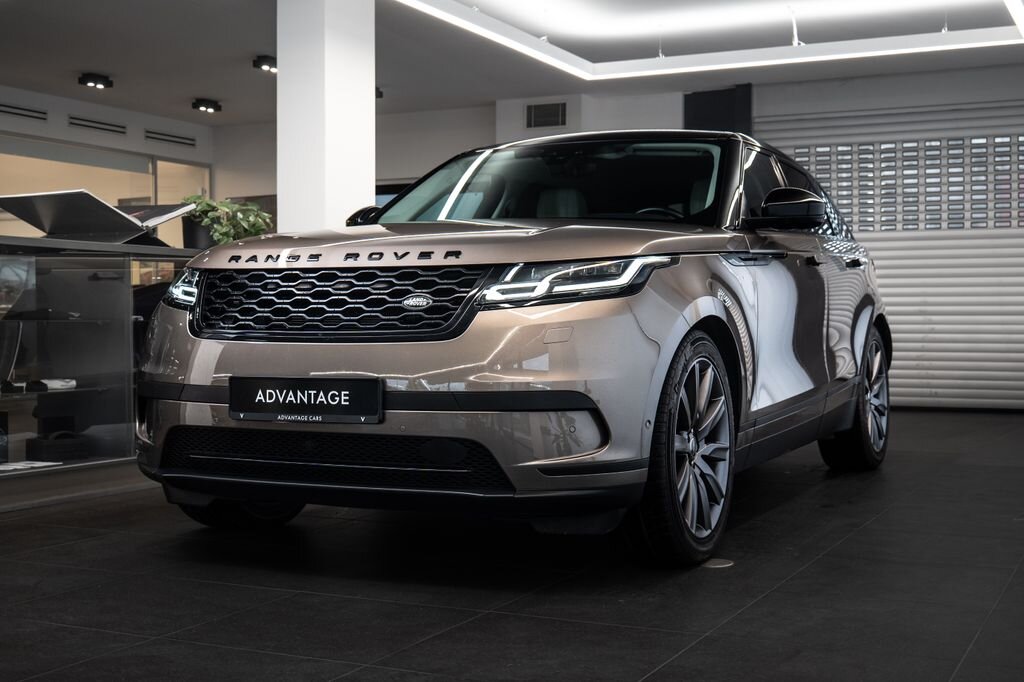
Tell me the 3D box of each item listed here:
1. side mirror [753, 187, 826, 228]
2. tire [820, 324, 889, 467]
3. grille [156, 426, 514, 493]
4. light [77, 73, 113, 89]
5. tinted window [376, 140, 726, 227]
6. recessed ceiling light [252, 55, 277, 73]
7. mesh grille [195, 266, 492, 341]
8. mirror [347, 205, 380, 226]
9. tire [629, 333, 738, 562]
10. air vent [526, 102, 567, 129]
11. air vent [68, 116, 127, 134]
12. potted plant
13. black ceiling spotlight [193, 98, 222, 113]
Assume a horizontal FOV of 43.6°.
[{"bbox_3d":[1.073,-0.515,4.938,0.250,0.152,0.160,0,1,26],"label":"side mirror"},{"bbox_3d":[1.778,0.291,6.673,0.265,0.767,0.767,0,1,26],"label":"tire"},{"bbox_3d":[-0.566,0.341,3.752,1.250,0.180,0.140,0,1,27],"label":"grille"},{"bbox_3d":[-3.779,-2.362,11.624,0.140,0.100,0.270,0,1,27],"label":"light"},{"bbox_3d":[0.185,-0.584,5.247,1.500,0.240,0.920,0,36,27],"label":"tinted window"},{"bbox_3d":[-1.955,-2.228,10.335,0.130,0.090,0.290,0,1,27],"label":"recessed ceiling light"},{"bbox_3d":[-0.553,-0.111,3.772,1.060,0.230,0.150,0,1,27],"label":"mesh grille"},{"bbox_3d":[-0.628,-0.522,5.736,0.270,0.180,0.160,0,1,27],"label":"mirror"},{"bbox_3d":[0.505,0.331,4.084,0.270,0.765,0.770,0,1,27],"label":"tire"},{"bbox_3d":[0.329,-2.133,12.120,0.415,0.215,0.030,0,1,27],"label":"air vent"},{"bbox_3d":[-4.039,-2.106,12.492,0.030,0.095,0.785,0,1,27],"label":"air vent"},{"bbox_3d":[-1.548,-0.625,6.950,0.480,0.345,0.380,0,1,0],"label":"potted plant"},{"bbox_3d":[-3.089,-2.385,12.959,0.140,0.100,0.270,0,1,27],"label":"black ceiling spotlight"}]

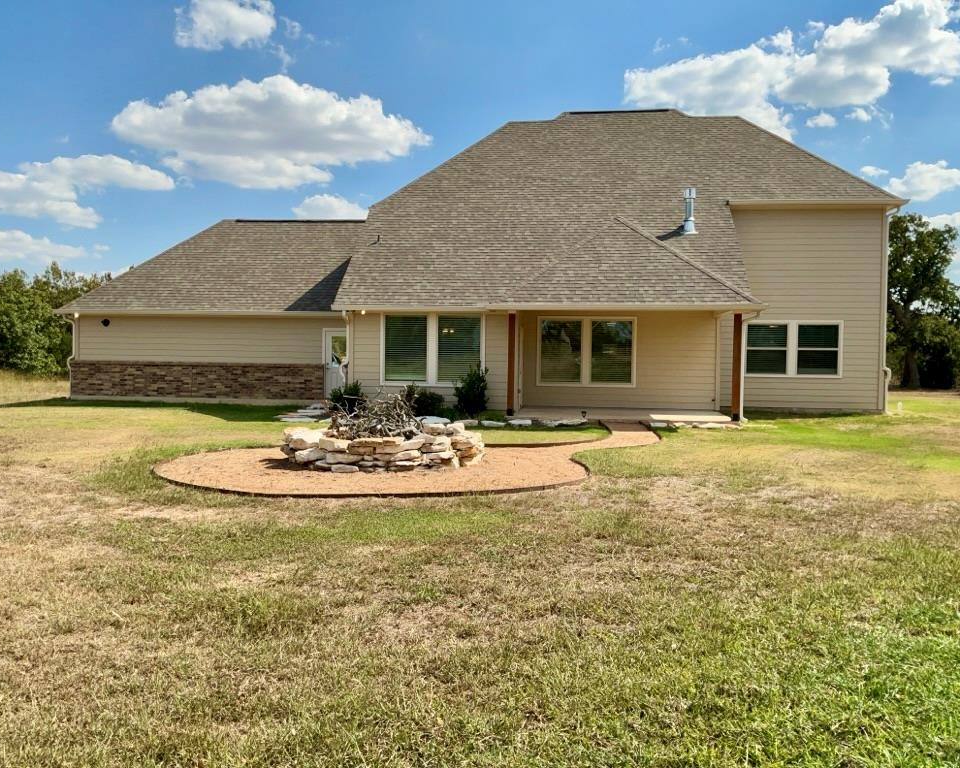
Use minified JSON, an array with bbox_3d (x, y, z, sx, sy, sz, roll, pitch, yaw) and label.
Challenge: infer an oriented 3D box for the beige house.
[{"bbox_3d":[0.044,-4.316,25.940,23.937,9.848,14.998,1,2,6],"label":"beige house"}]

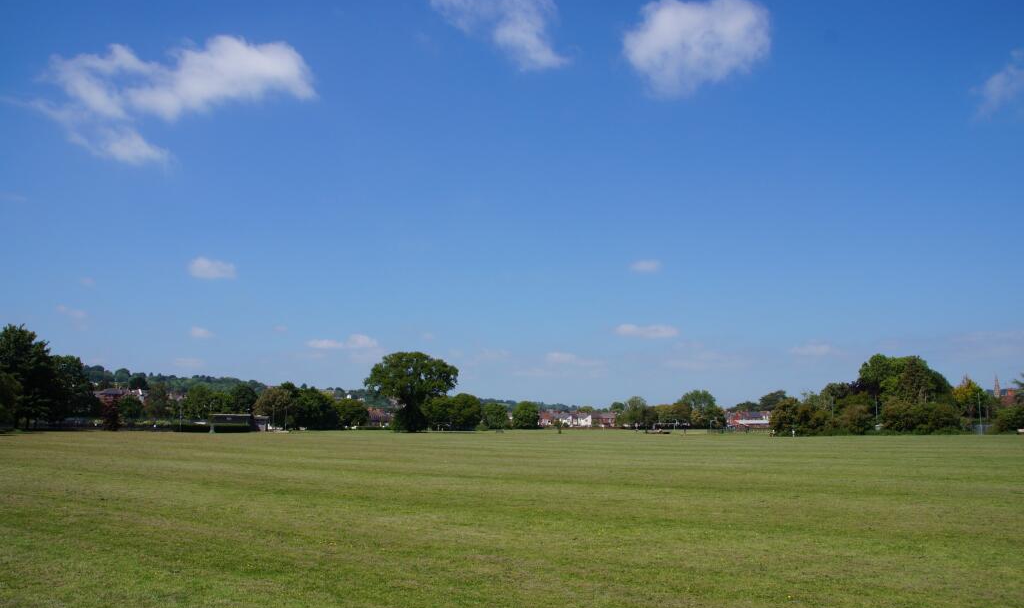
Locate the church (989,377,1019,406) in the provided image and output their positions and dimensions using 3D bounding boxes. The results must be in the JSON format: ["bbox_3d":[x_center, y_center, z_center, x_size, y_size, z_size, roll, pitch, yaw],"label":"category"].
[{"bbox_3d":[332.920,62.650,520.000,19.910,25.680,24.000,0,-9,0],"label":"church"}]

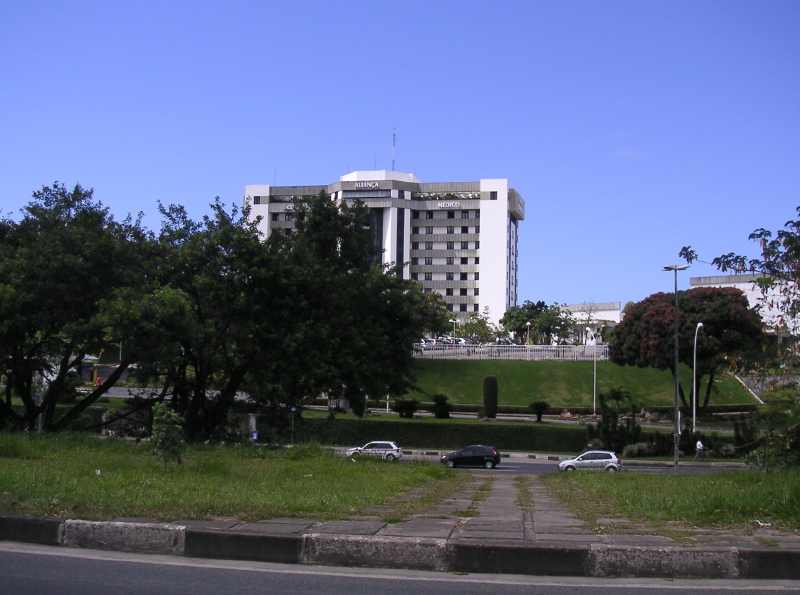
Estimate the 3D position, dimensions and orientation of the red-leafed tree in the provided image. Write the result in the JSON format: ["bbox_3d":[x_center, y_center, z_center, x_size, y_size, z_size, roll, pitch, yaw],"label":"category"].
[{"bbox_3d":[26.213,4.804,78.000,13.907,11.254,12.517,0,-3,19],"label":"red-leafed tree"}]

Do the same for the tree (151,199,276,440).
[{"bbox_3d":[-12.251,1.577,56.000,8.600,15.600,8.600,1,-4,0],"label":"tree"}]

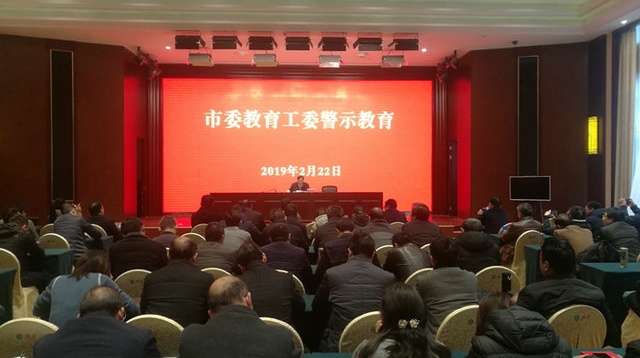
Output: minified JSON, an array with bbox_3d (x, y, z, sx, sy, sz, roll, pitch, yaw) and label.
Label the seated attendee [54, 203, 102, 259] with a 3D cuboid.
[{"bbox_3d":[-3.336,1.010,6.867,0.580,1.300,0.800,0,1,12],"label":"seated attendee"}]

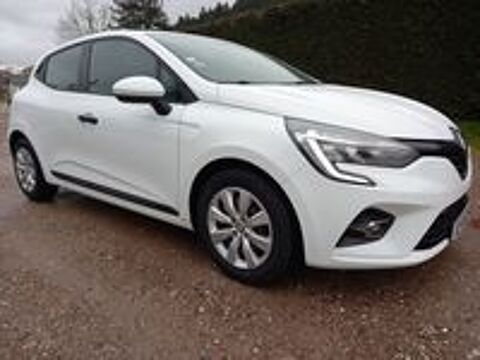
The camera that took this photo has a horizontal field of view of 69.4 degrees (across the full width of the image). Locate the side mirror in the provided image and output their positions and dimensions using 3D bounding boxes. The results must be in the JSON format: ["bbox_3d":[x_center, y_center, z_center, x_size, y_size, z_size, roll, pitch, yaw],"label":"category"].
[{"bbox_3d":[-0.528,-0.473,1.930,0.250,0.205,0.220,10,17,37],"label":"side mirror"}]

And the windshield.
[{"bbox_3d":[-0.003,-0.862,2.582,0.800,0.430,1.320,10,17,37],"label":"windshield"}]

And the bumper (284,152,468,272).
[{"bbox_3d":[0.963,0.027,2.027,0.570,0.500,1.720,10,17,37],"label":"bumper"}]

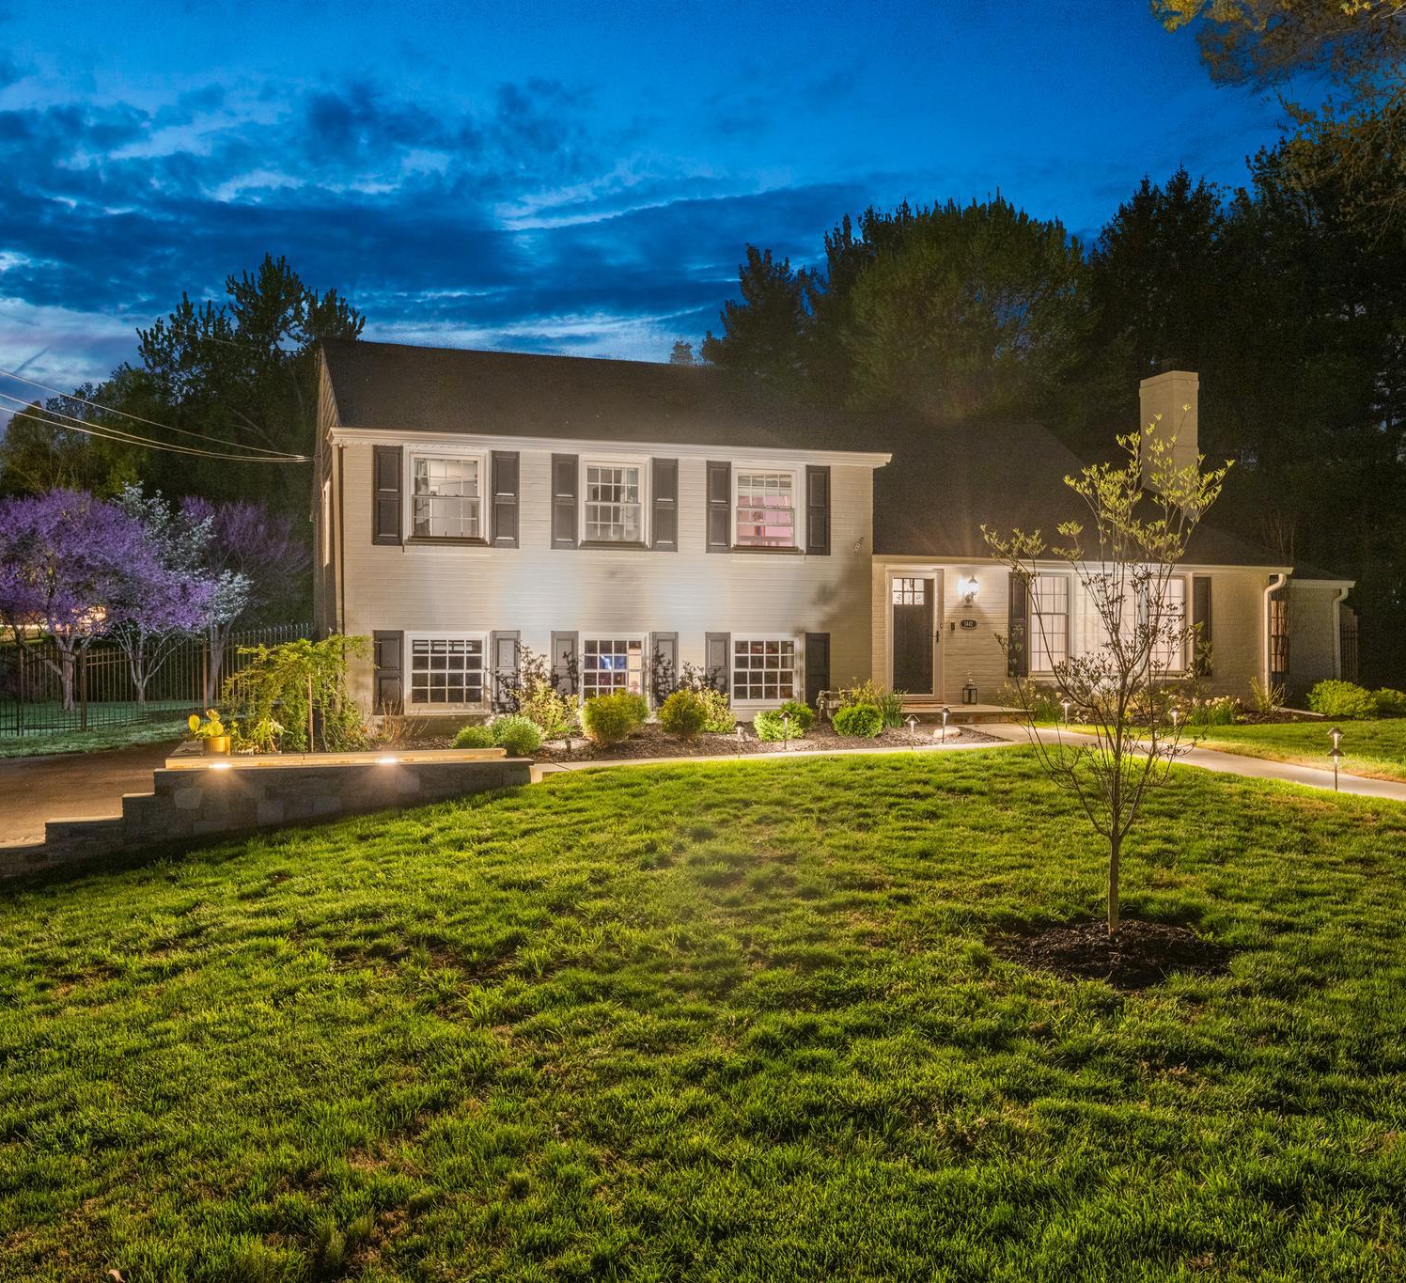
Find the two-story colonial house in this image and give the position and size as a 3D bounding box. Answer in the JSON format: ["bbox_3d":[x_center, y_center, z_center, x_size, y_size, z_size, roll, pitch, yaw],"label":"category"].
[{"bbox_3d":[2.740,-1.910,23.730,19.300,6.200,9.800,0,-1,-18],"label":"two-story colonial house"}]

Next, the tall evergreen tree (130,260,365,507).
[{"bbox_3d":[-14.870,-5.450,42.000,7.500,14.300,7.200,0,-1,-18],"label":"tall evergreen tree"}]

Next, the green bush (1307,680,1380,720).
[{"bbox_3d":[10.737,0.970,21.500,1.235,0.680,1.100,0,-1,-18],"label":"green bush"}]

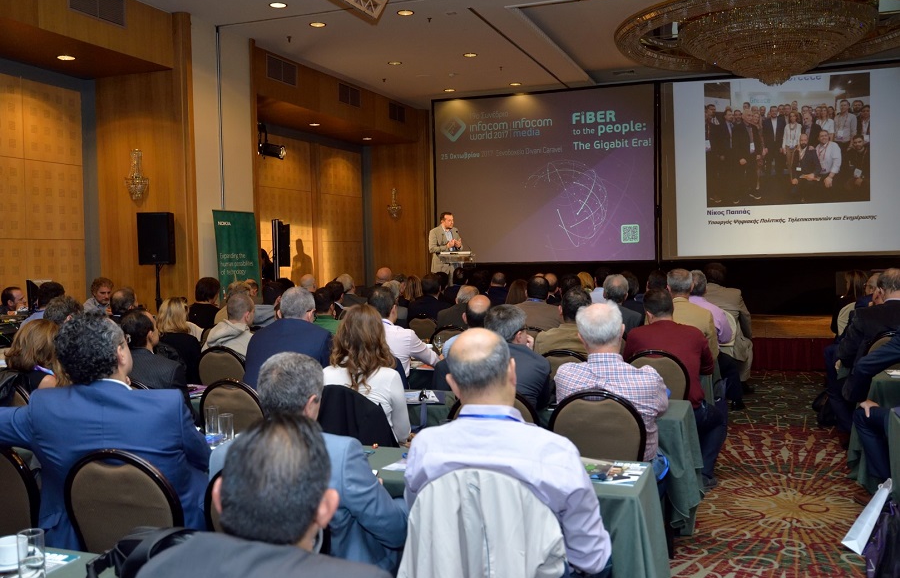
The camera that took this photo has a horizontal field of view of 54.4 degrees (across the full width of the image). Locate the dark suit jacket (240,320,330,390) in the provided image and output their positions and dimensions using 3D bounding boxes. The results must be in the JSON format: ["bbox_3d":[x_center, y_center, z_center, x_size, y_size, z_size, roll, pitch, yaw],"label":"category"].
[{"bbox_3d":[-1.064,0.521,5.800,0.550,0.660,0.420,-1,2,8],"label":"dark suit jacket"}]

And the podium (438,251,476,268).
[{"bbox_3d":[0.105,0.028,13.100,0.560,1.170,0.450,-2,2,-15],"label":"podium"}]

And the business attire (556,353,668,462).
[{"bbox_3d":[0.760,0.560,4.120,0.540,0.580,0.450,0,2,12],"label":"business attire"}]

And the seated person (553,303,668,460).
[{"bbox_3d":[0.803,0.713,4.270,0.550,1.320,0.780,0,2,13],"label":"seated person"}]

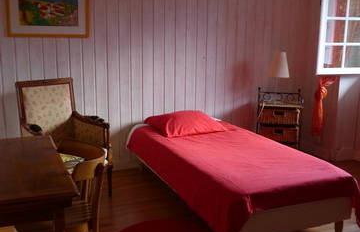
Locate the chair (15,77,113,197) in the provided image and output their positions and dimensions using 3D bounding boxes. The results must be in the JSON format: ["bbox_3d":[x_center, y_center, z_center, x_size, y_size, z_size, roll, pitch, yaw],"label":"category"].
[{"bbox_3d":[-1.004,0.206,3.498,0.610,0.960,0.650,-8,14,-39],"label":"chair"}]

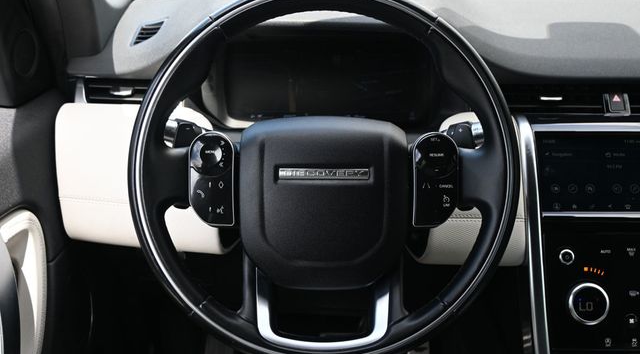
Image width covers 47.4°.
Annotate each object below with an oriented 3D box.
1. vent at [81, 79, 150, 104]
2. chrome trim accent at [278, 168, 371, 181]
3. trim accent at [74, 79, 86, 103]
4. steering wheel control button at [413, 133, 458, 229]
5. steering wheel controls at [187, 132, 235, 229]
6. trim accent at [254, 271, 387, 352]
[{"bbox_3d":[-0.242,-0.103,0.880,0.088,0.031,0.030,0,14,0],"label":"vent"},{"bbox_3d":[0.004,-0.002,0.706,0.089,0.012,0.004,0,-5,0],"label":"chrome trim accent"},{"bbox_3d":[-0.288,-0.103,0.875,0.015,0.030,0.016,0,14,0],"label":"trim accent"},{"bbox_3d":[0.112,0.003,0.716,0.046,0.093,0.022,0,-4,0],"label":"steering wheel control button"},{"bbox_3d":[-0.105,0.002,0.716,0.046,0.093,0.022,0,-4,0],"label":"steering wheel controls"},{"bbox_3d":[0.002,0.130,0.707,0.129,0.078,0.024,0,-5,0],"label":"trim accent"}]

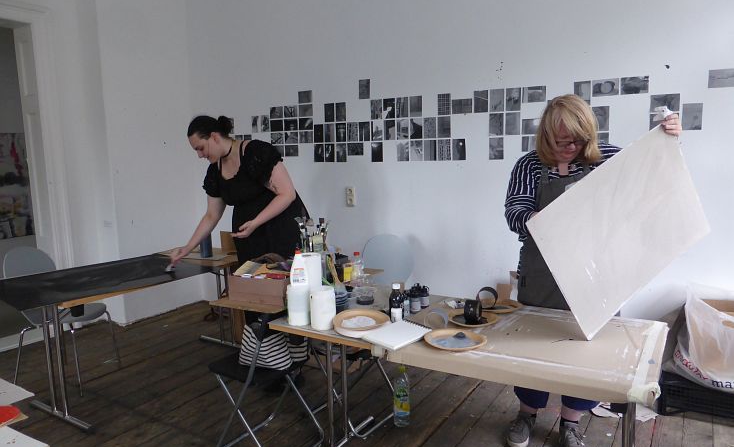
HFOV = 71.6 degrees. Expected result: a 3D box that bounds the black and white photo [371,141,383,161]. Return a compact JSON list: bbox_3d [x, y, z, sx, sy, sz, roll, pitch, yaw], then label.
[{"bbox_3d":[0.081,-0.537,3.853,0.096,0.145,0.004,4,9,33],"label":"black and white photo"}]

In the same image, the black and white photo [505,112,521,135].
[{"bbox_3d":[0.989,-0.672,3.442,0.100,0.150,0.005,4,9,33],"label":"black and white photo"}]

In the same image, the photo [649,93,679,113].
[{"bbox_3d":[1.729,-0.692,2.948,0.150,0.100,0.005,4,9,33],"label":"photo"}]

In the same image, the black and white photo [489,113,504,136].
[{"bbox_3d":[0.905,-0.686,3.553,0.101,0.151,0.010,4,8,32],"label":"black and white photo"}]

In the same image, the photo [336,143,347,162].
[{"bbox_3d":[-0.200,-0.557,4.034,0.096,0.145,0.004,4,9,33],"label":"photo"}]

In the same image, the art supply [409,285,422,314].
[{"bbox_3d":[0.218,0.335,2.282,0.049,0.131,0.049,0,8,5],"label":"art supply"}]

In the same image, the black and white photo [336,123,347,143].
[{"bbox_3d":[-0.216,-0.754,4.248,0.101,0.151,0.010,4,8,32],"label":"black and white photo"}]

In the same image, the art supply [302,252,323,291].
[{"bbox_3d":[-0.299,0.287,2.791,0.102,0.232,0.102,-1,8,0],"label":"art supply"}]

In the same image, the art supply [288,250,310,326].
[{"bbox_3d":[-0.298,0.277,2.244,0.095,0.300,0.095,-2,8,-6],"label":"art supply"}]

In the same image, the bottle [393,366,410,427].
[{"bbox_3d":[0.190,0.939,2.789,0.088,0.339,0.088,-1,8,0],"label":"bottle"}]

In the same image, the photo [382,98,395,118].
[{"bbox_3d":[0.172,-0.861,3.828,0.099,0.146,0.006,4,9,33],"label":"photo"}]

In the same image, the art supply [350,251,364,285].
[{"bbox_3d":[-0.054,0.248,2.787,0.077,0.182,0.077,-1,8,-1],"label":"art supply"}]

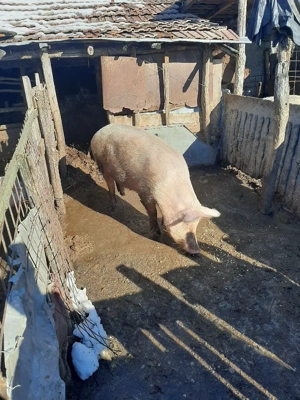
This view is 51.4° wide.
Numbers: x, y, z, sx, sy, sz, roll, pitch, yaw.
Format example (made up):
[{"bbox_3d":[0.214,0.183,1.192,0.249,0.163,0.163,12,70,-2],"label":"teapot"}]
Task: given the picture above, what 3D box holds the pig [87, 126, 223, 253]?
[{"bbox_3d":[-0.044,-0.240,3.497,0.540,1.010,1.750,-16,26,-33],"label":"pig"}]

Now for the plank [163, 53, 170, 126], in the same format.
[{"bbox_3d":[0.278,-1.844,5.324,0.080,1.190,0.070,-1,21,0],"label":"plank"}]

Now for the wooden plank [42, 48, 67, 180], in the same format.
[{"bbox_3d":[-1.477,-1.256,4.913,0.120,1.930,0.110,-3,21,1],"label":"wooden plank"}]

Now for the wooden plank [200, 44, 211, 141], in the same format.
[{"bbox_3d":[0.962,-1.758,5.384,0.130,1.630,0.120,-3,21,1],"label":"wooden plank"}]

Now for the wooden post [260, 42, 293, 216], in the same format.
[{"bbox_3d":[1.392,-0.737,3.495,0.170,1.880,0.160,-2,21,0],"label":"wooden post"}]

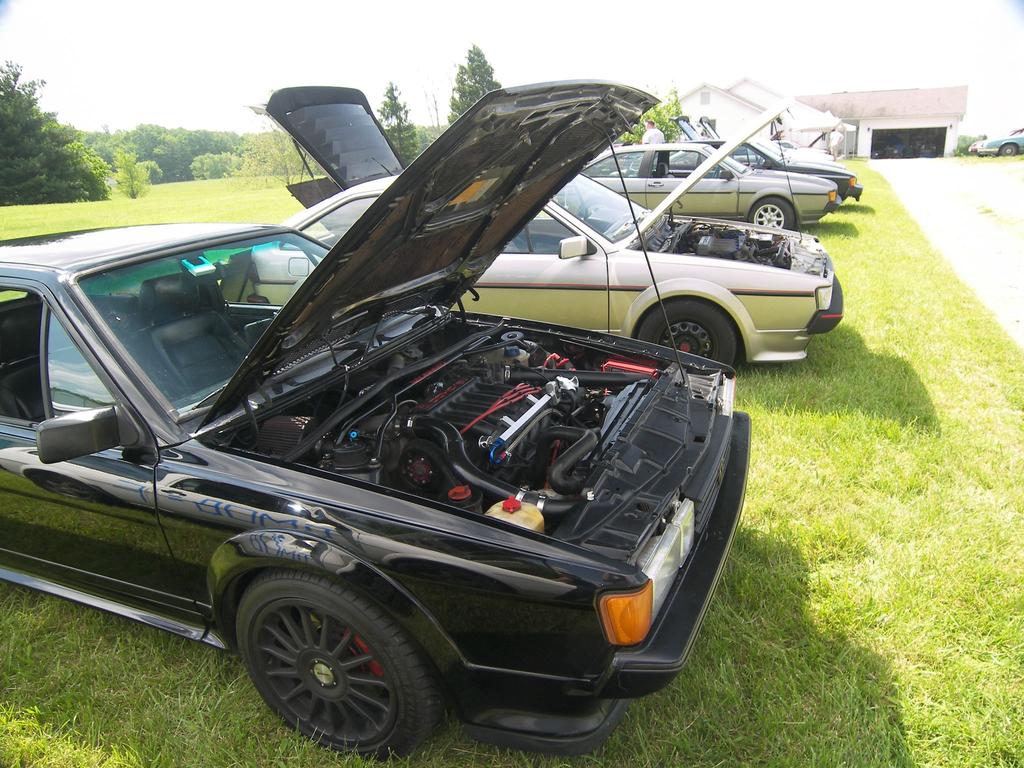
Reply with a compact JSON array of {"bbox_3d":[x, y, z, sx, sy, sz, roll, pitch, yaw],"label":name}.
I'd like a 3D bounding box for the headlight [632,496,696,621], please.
[{"bbox_3d":[0.342,0.385,1.587,0.087,0.112,0.350,6,19,23],"label":"headlight"}]

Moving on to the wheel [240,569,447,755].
[{"bbox_3d":[-0.421,0.684,1.819,0.570,0.575,0.190,6,19,23],"label":"wheel"}]

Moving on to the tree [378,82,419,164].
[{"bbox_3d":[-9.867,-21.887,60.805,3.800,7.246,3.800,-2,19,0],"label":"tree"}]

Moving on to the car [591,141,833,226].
[{"bbox_3d":[2.734,-2.930,10.583,4.120,1.280,1.630,7,21,24],"label":"car"}]

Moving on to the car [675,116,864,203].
[{"bbox_3d":[3.947,-3.655,12.602,4.120,1.280,1.630,5,21,21],"label":"car"}]

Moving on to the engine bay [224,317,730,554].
[{"bbox_3d":[0.007,0.232,2.283,1.140,0.560,1.360,6,19,23],"label":"engine bay"}]

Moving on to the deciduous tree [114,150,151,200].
[{"bbox_3d":[-22.440,-12.290,41.539,2.100,2.793,2.100,-2,19,0],"label":"deciduous tree"}]

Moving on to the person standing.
[{"bbox_3d":[3.297,-5.298,16.789,0.320,1.750,0.500,13,24,37],"label":"person standing"}]

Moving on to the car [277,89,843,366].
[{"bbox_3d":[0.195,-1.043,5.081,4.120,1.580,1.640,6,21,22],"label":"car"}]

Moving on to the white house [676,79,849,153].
[{"bbox_3d":[19.915,-20.854,55.945,13.000,5.517,9.000,7,21,23],"label":"white house"}]

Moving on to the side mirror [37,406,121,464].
[{"bbox_3d":[-1.052,0.114,1.717,0.105,0.100,0.175,6,19,23],"label":"side mirror"}]

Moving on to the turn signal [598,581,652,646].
[{"bbox_3d":[0.228,0.449,1.426,0.112,0.148,0.067,6,19,23],"label":"turn signal"}]

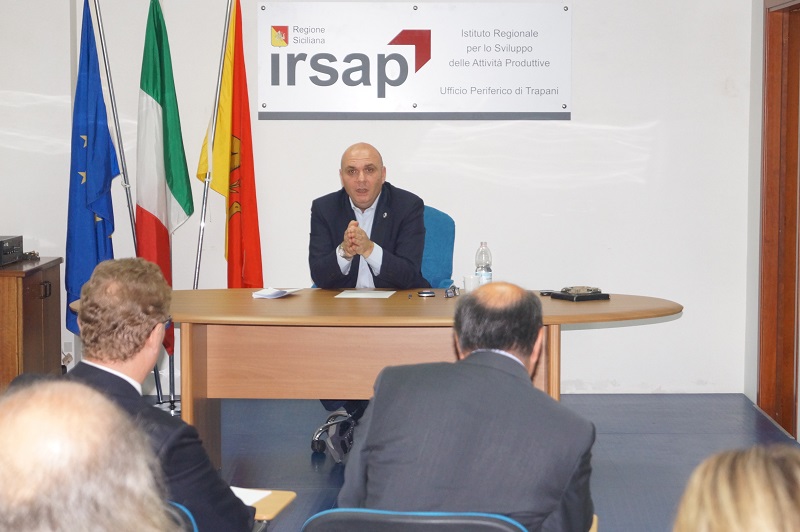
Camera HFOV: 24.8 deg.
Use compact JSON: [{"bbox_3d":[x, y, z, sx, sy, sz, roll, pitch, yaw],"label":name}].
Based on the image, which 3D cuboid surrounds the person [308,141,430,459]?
[{"bbox_3d":[-0.127,0.153,7.705,0.520,1.320,0.800,0,5,4],"label":"person"}]

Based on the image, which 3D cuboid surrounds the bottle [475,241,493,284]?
[{"bbox_3d":[0.329,0.018,7.224,0.067,0.220,0.067,0,5,1],"label":"bottle"}]

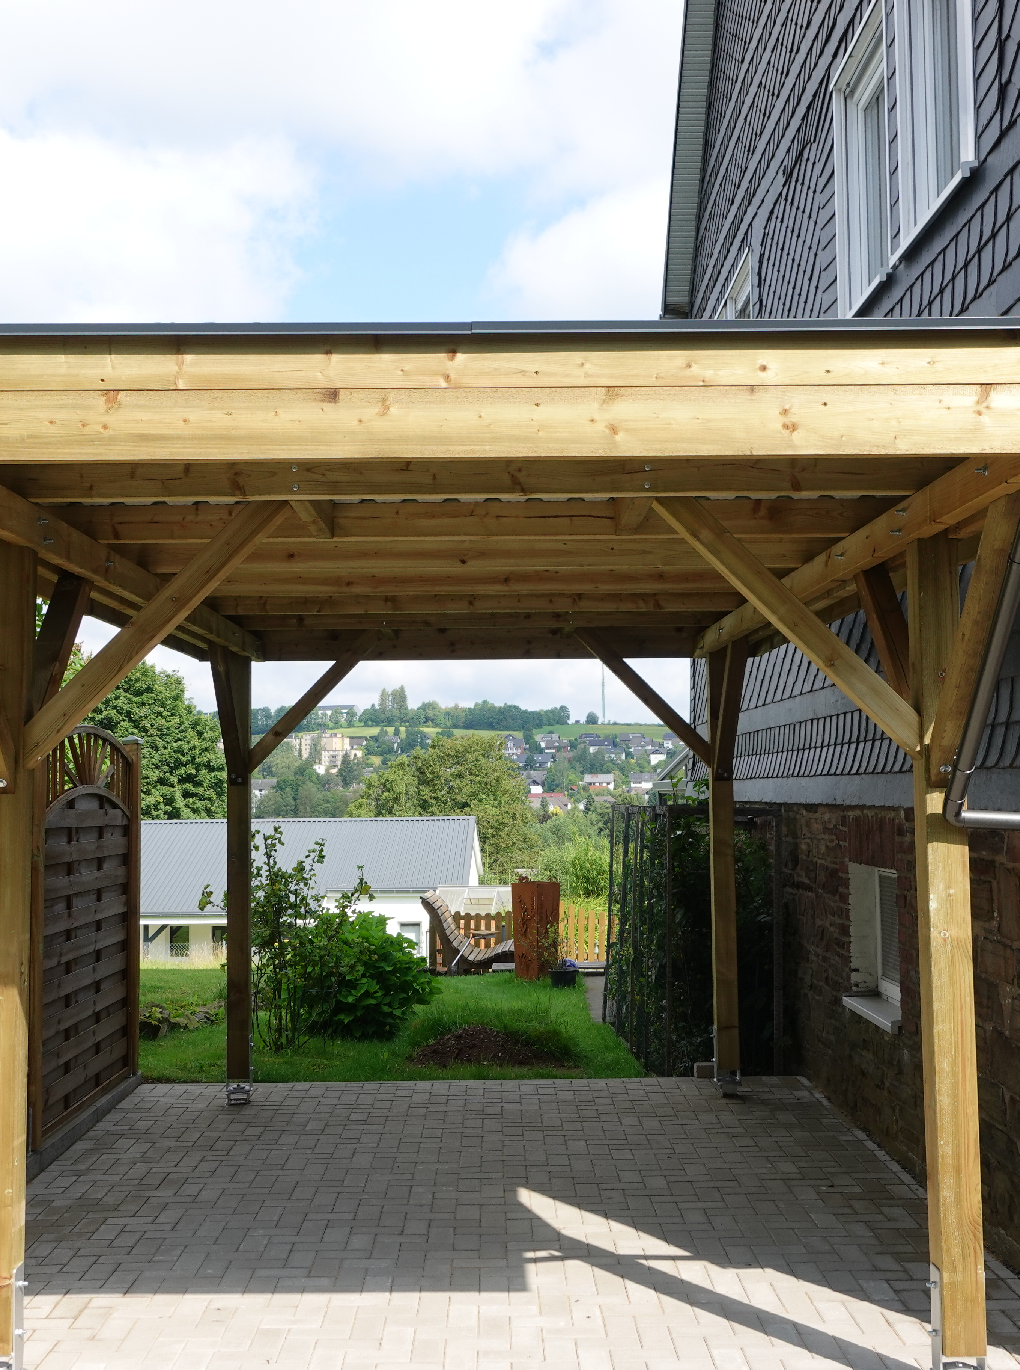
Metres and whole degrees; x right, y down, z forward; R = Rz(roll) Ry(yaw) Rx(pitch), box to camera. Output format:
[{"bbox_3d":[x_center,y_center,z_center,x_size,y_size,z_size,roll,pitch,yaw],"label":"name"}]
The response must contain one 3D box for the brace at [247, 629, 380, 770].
[{"bbox_3d":[-1.080,0.035,8.086,0.083,1.173,0.088,44,-3,2],"label":"brace"}]

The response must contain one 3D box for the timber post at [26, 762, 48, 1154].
[{"bbox_3d":[-2.255,1.192,6.778,0.090,2.020,0.090,0,-4,-1],"label":"timber post"}]

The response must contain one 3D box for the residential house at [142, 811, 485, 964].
[{"bbox_3d":[-6.998,7.024,47.545,12.500,5.000,9.500,0,-4,-4],"label":"residential house"}]

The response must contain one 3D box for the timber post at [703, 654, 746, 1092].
[{"bbox_3d":[1.200,0.999,8.003,0.122,2.430,0.122,0,-4,-1],"label":"timber post"}]

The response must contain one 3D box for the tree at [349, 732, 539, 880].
[{"bbox_3d":[-2.986,6.790,63.648,8.400,9.400,8.400,0,-4,-1],"label":"tree"}]

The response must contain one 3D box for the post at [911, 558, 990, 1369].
[{"bbox_3d":[1.262,0.736,4.122,0.122,2.320,0.122,0,-4,-1],"label":"post"}]

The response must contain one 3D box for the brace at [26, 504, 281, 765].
[{"bbox_3d":[-1.025,-0.207,4.205,0.090,1.172,0.090,44,-3,2],"label":"brace"}]

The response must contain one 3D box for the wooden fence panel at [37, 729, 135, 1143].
[{"bbox_3d":[-2.265,1.208,7.679,0.045,1.945,1.760,0,-4,-1],"label":"wooden fence panel"}]

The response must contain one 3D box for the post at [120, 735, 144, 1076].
[{"bbox_3d":[-2.275,1.318,8.573,0.090,2.020,0.090,0,-4,-1],"label":"post"}]

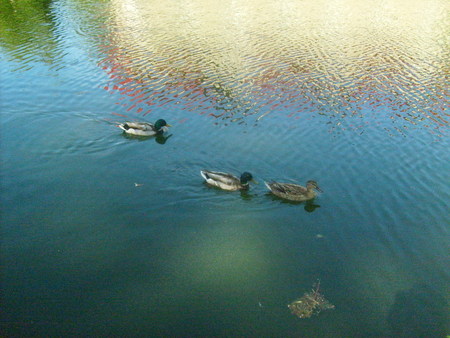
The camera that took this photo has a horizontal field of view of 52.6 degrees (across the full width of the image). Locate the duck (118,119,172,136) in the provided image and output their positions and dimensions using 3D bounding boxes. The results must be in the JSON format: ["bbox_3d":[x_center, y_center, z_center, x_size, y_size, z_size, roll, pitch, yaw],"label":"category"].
[{"bbox_3d":[-0.761,-0.419,4.360,0.490,0.180,0.175,1,32,2],"label":"duck"}]

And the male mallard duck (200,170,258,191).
[{"bbox_3d":[0.035,0.069,3.578,0.470,0.180,0.175,12,34,19],"label":"male mallard duck"}]

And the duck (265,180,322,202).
[{"bbox_3d":[0.523,0.143,3.455,0.455,0.185,0.175,10,33,16],"label":"duck"}]

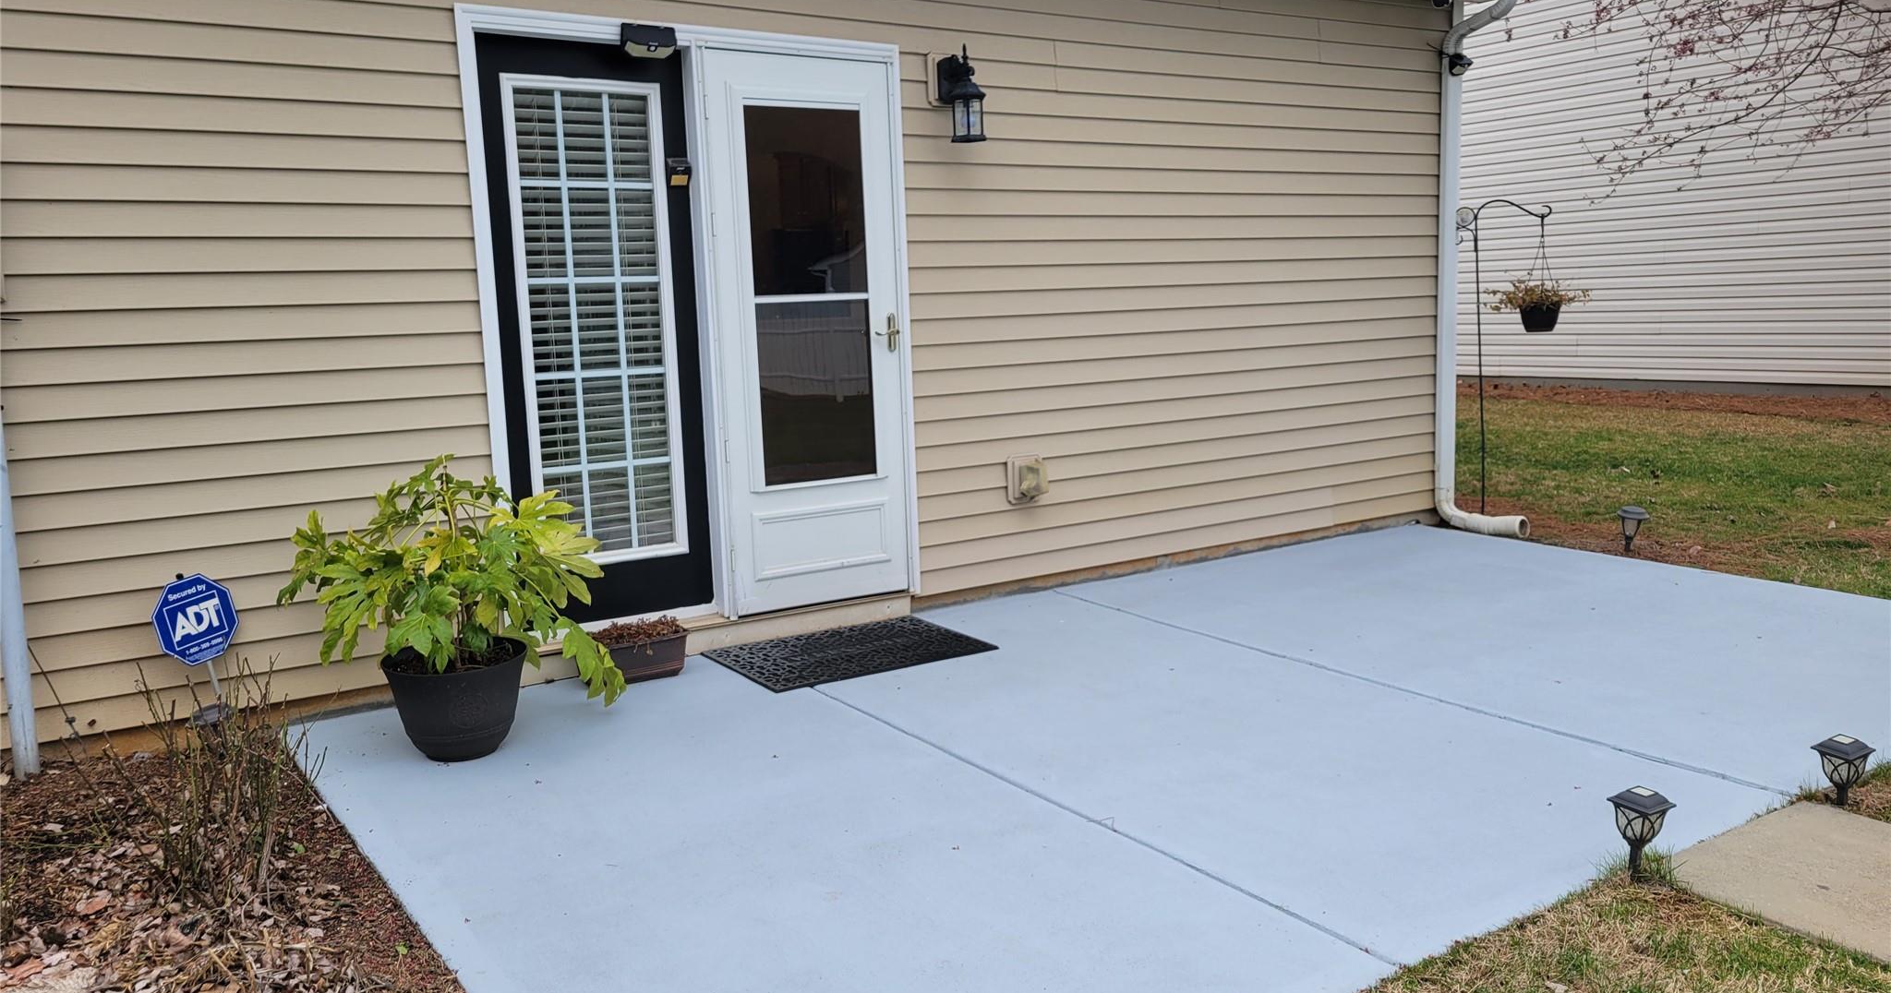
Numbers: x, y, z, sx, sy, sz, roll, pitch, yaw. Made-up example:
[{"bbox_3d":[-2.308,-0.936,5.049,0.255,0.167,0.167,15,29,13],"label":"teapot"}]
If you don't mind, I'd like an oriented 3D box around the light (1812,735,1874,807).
[{"bbox_3d":[2.199,0.670,3.472,0.103,0.178,0.103,-6,9,-25],"label":"light"}]

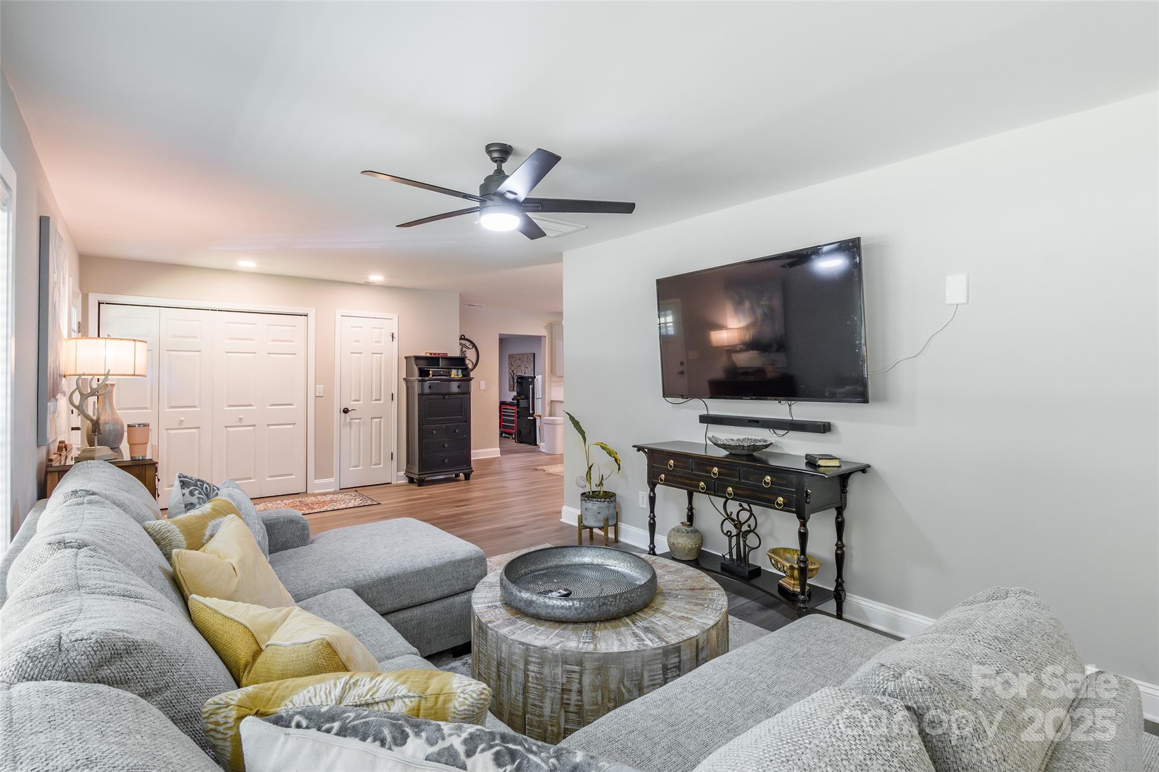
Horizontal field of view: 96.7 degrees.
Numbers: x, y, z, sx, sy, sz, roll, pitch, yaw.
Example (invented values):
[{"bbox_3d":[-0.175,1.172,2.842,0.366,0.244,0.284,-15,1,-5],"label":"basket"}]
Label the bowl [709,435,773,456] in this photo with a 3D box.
[{"bbox_3d":[1.003,0.364,3.214,0.361,0.115,0.380,0,1,0],"label":"bowl"}]

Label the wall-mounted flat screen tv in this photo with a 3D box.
[{"bbox_3d":[1.070,-0.347,3.279,0.070,0.873,1.427,-8,5,-39],"label":"wall-mounted flat screen tv"}]

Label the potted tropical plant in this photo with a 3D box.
[{"bbox_3d":[0.103,0.746,4.207,0.460,1.080,0.400,0,1,0],"label":"potted tropical plant"}]

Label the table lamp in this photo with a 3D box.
[{"bbox_3d":[-2.635,0.074,2.872,0.350,0.692,0.360,-1,2,-41],"label":"table lamp"}]

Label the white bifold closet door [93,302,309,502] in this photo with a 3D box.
[{"bbox_3d":[-3.965,0.227,5.543,1.812,2.042,0.045,-1,1,-36],"label":"white bifold closet door"}]

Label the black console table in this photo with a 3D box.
[{"bbox_3d":[0.973,0.866,3.146,0.475,0.886,1.291,-1,2,-41],"label":"black console table"}]

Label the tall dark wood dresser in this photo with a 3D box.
[{"bbox_3d":[-1.822,0.433,6.715,0.755,1.600,0.480,-1,1,-36],"label":"tall dark wood dresser"}]

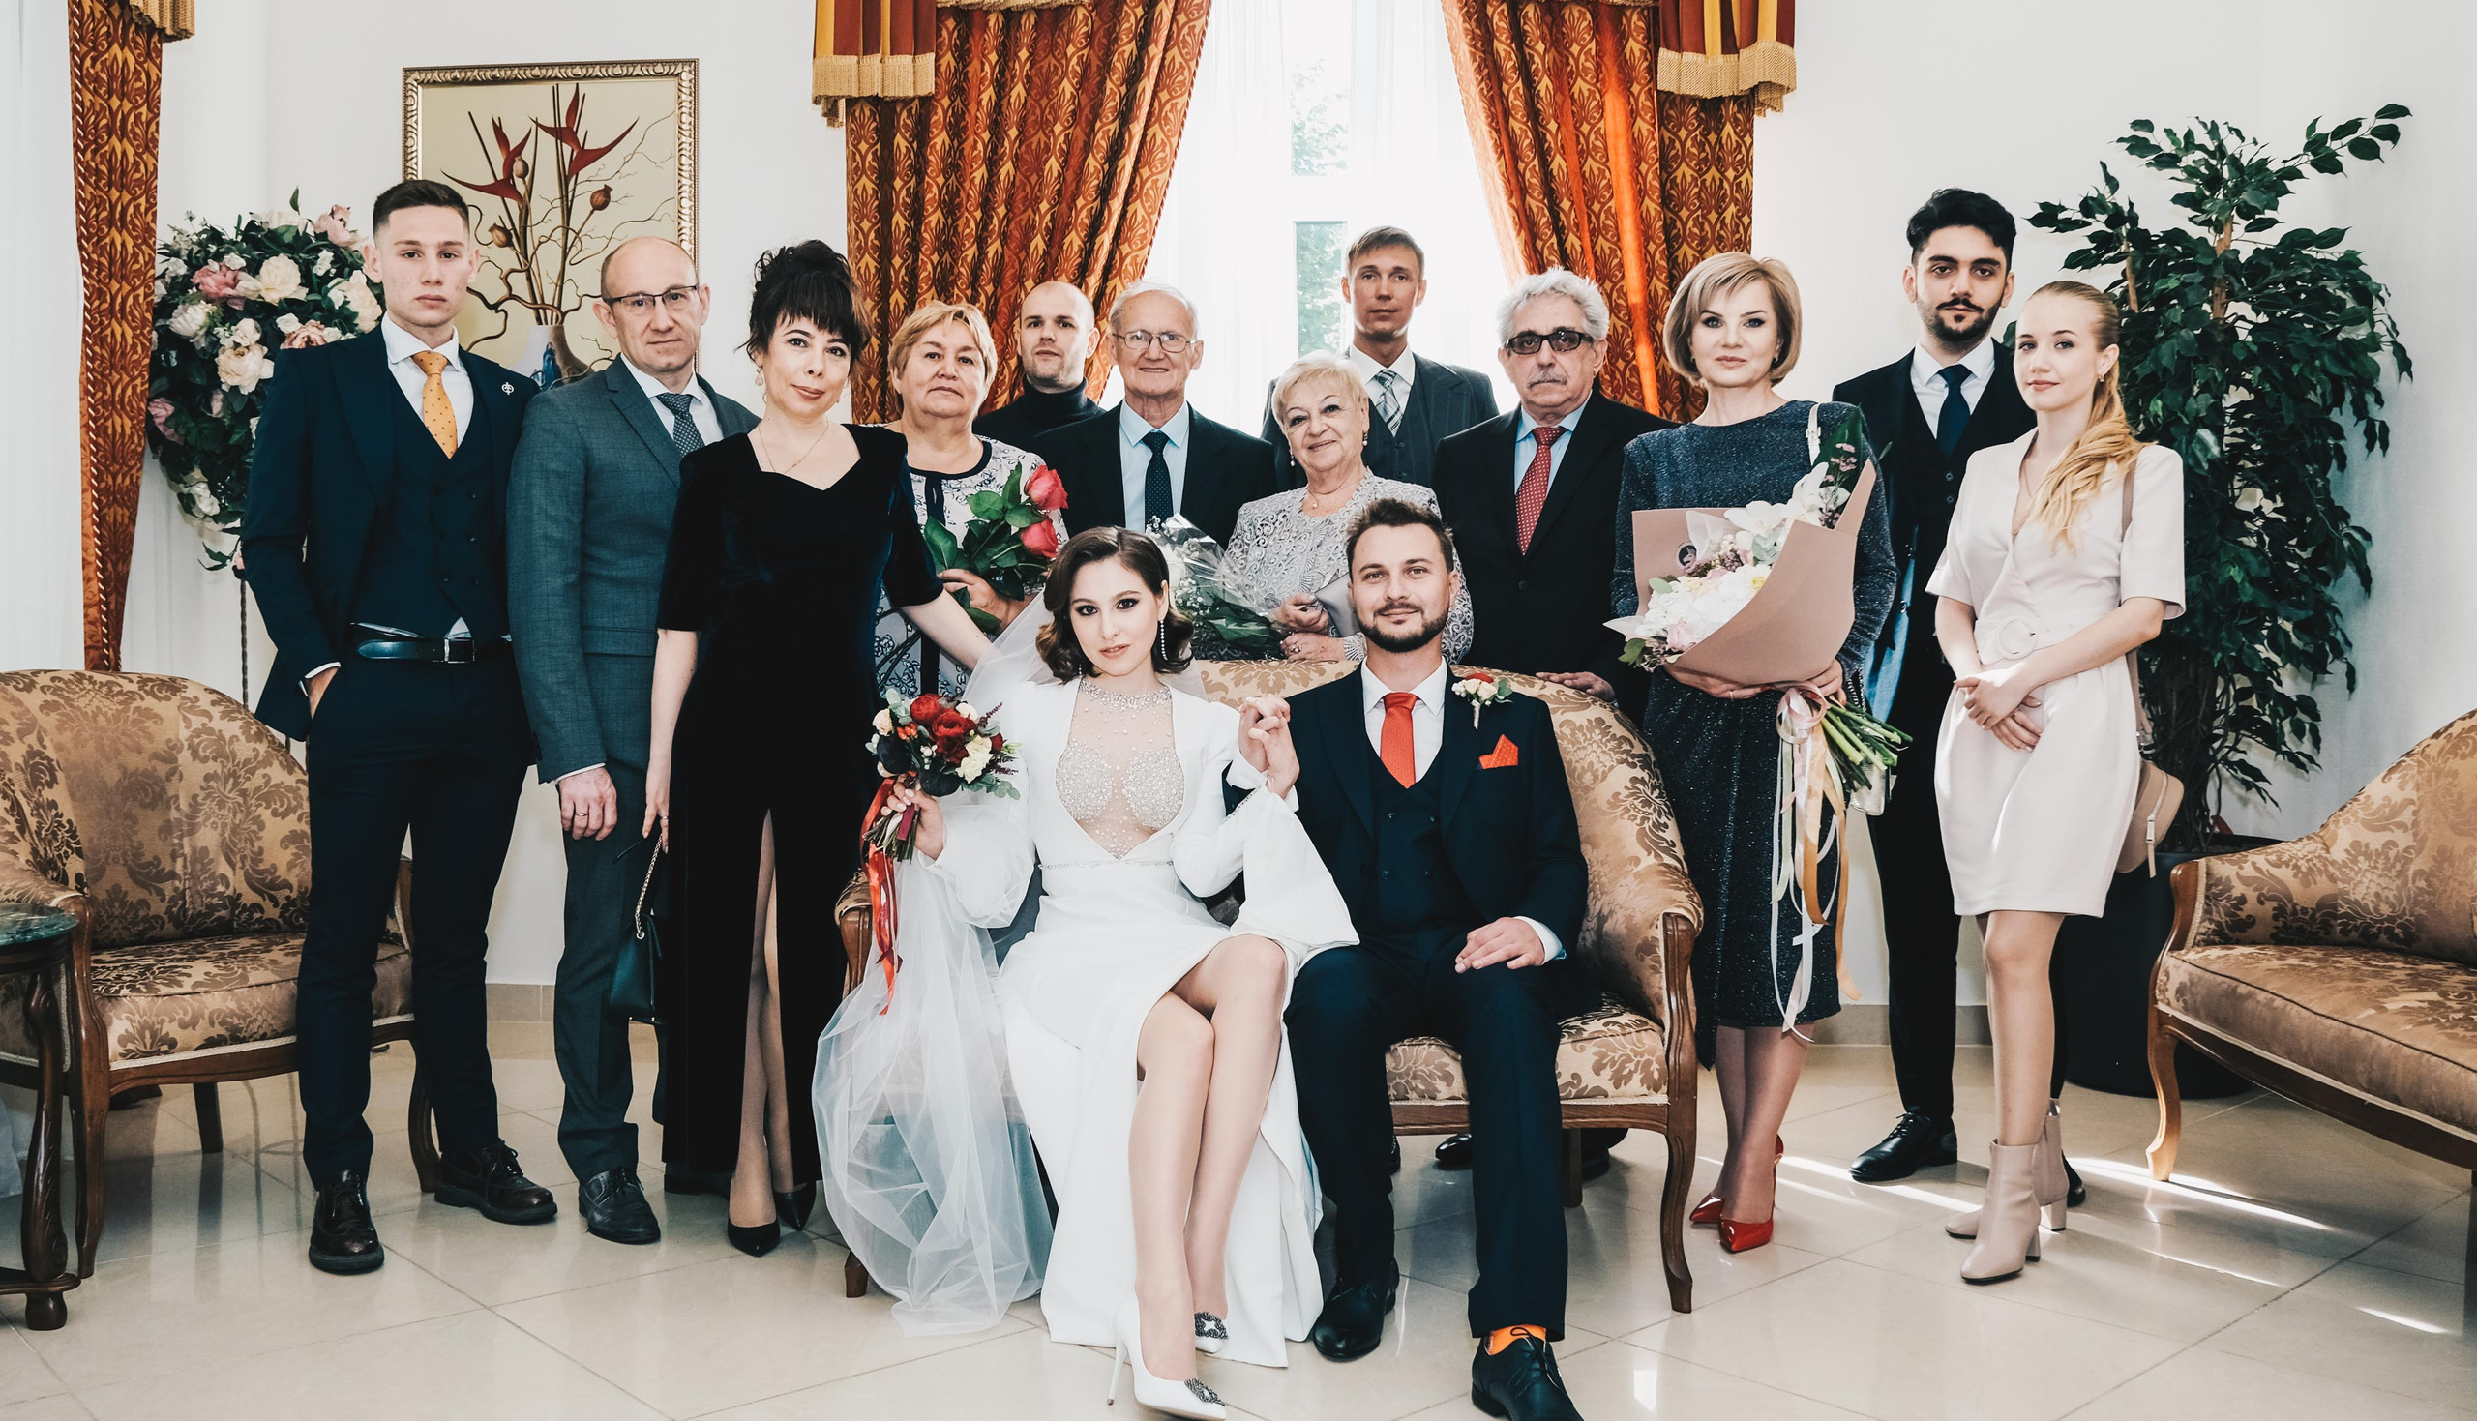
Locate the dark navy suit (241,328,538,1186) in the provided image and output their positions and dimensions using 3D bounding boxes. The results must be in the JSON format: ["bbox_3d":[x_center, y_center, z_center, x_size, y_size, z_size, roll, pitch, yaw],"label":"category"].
[{"bbox_3d":[-1.465,0.080,3.210,0.500,1.480,0.340,0,0,-40],"label":"dark navy suit"}]

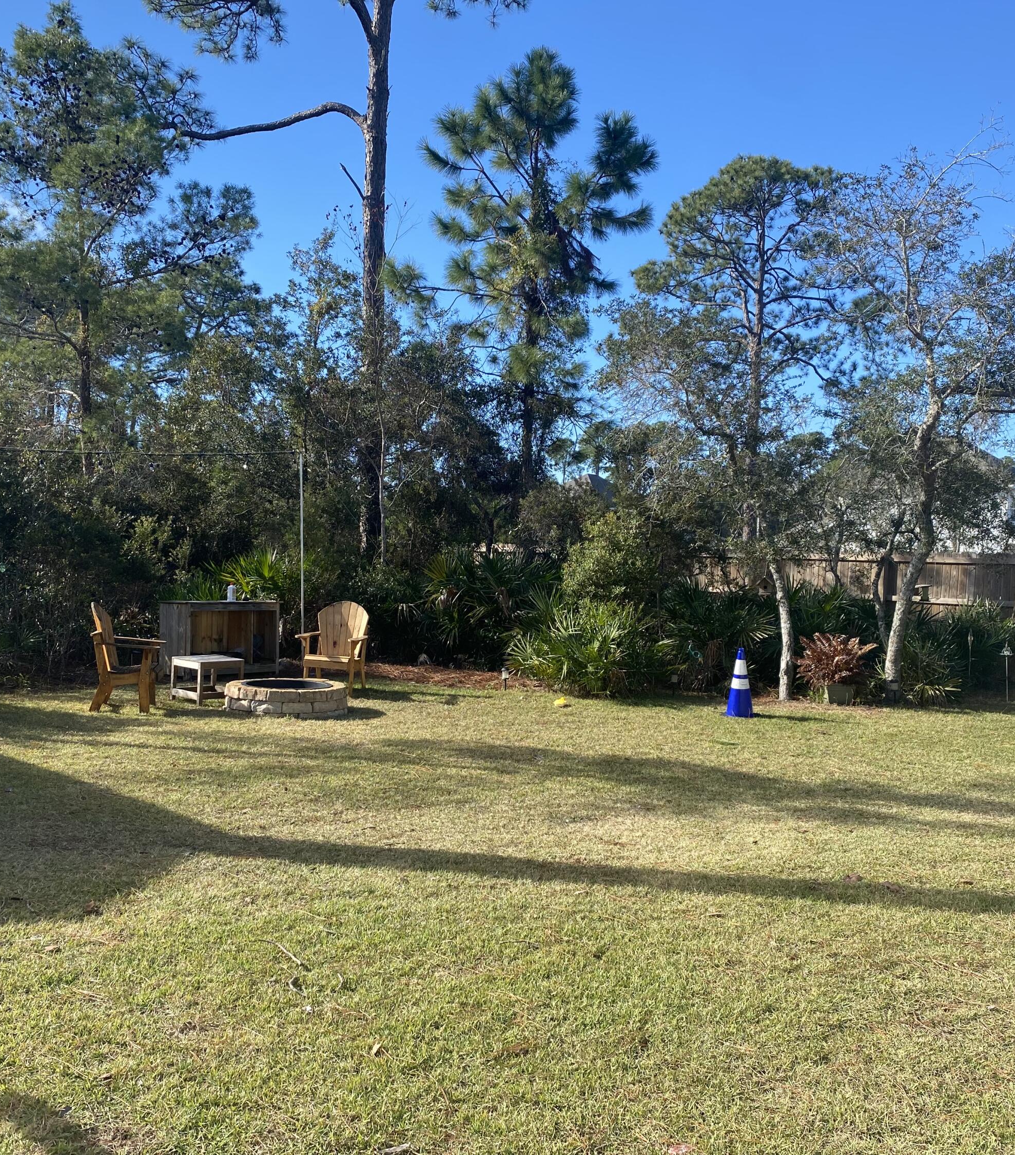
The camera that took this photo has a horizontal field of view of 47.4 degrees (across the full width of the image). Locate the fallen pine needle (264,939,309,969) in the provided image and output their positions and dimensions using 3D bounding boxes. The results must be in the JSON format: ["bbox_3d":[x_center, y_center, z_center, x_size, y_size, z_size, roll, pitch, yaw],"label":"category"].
[{"bbox_3d":[-0.768,1.300,4.000,0.050,0.025,0.380,1,0,-36],"label":"fallen pine needle"}]

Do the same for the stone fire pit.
[{"bbox_3d":[-2.106,1.150,11.000,1.170,0.270,1.170,1,0,0],"label":"stone fire pit"}]

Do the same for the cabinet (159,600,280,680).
[{"bbox_3d":[-3.660,0.785,14.700,0.680,0.940,1.340,0,-1,44],"label":"cabinet"}]

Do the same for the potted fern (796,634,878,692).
[{"bbox_3d":[3.556,0.982,12.500,0.840,0.760,0.820,1,0,0],"label":"potted fern"}]

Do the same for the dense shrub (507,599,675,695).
[{"bbox_3d":[0.962,0.791,13.700,2.000,1.150,1.700,1,0,0],"label":"dense shrub"}]

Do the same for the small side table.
[{"bbox_3d":[-3.090,1.047,11.850,0.480,0.450,0.620,1,-1,-40],"label":"small side table"}]

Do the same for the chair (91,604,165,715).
[{"bbox_3d":[-3.538,0.745,10.850,0.660,0.990,0.670,1,0,-3],"label":"chair"}]

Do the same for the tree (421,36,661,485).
[{"bbox_3d":[0.550,-4.200,21.000,4.500,11.000,4.300,1,0,0],"label":"tree"}]

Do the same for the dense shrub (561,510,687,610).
[{"bbox_3d":[1.480,0.150,14.900,1.650,2.000,1.600,1,0,0],"label":"dense shrub"}]

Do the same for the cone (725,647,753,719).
[{"bbox_3d":[2.299,1.033,11.450,0.350,0.710,0.350,1,0,0],"label":"cone"}]

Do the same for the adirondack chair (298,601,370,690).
[{"bbox_3d":[-1.925,0.775,12.850,0.680,0.980,0.700,1,0,18],"label":"adirondack chair"}]

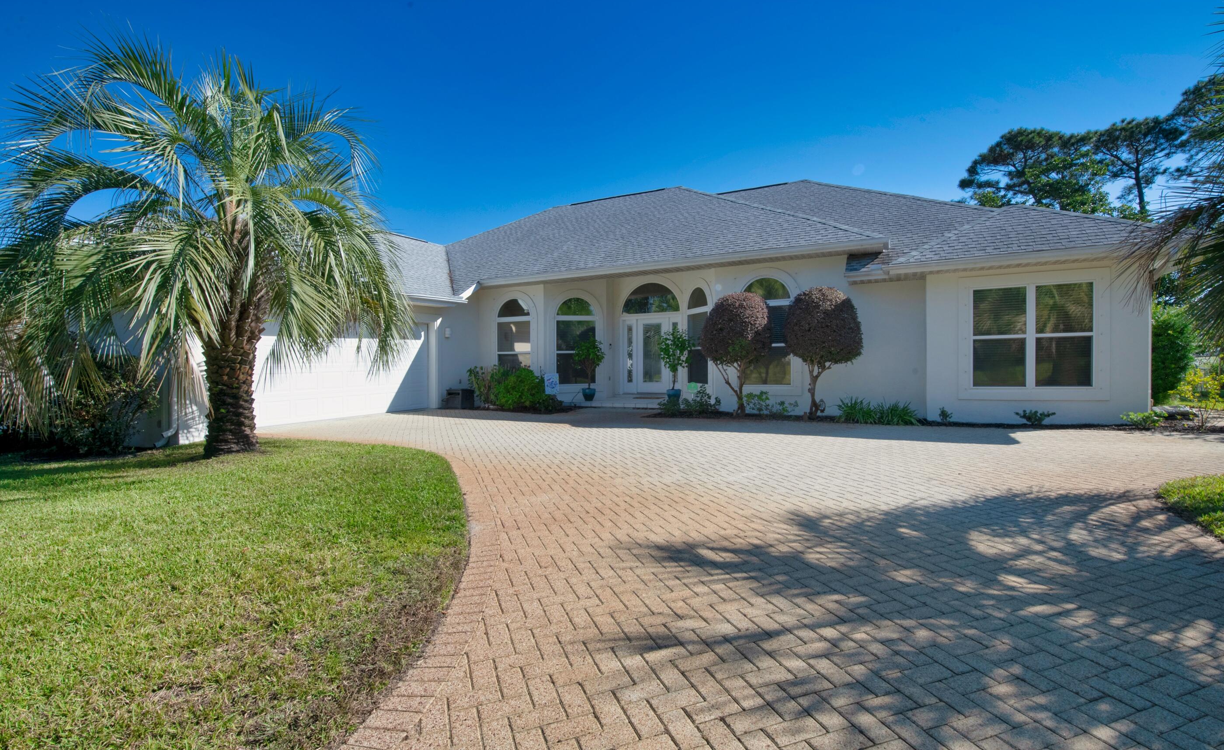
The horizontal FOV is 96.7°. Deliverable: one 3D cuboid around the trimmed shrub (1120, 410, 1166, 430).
[{"bbox_3d":[8.309,0.703,8.500,0.550,0.290,0.500,0,-1,21],"label":"trimmed shrub"}]

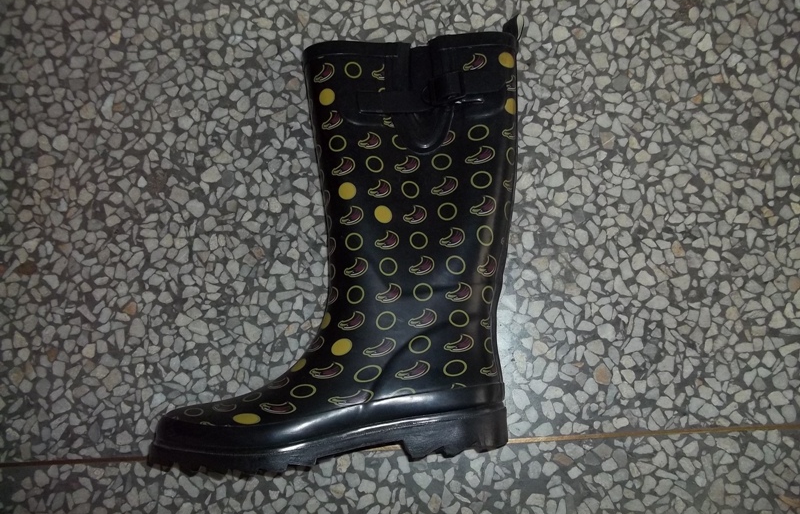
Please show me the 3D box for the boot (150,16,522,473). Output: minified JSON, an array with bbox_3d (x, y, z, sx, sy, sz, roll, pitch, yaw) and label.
[{"bbox_3d":[-0.050,-0.015,0.606,0.312,0.108,0.363,-2,82,3],"label":"boot"}]

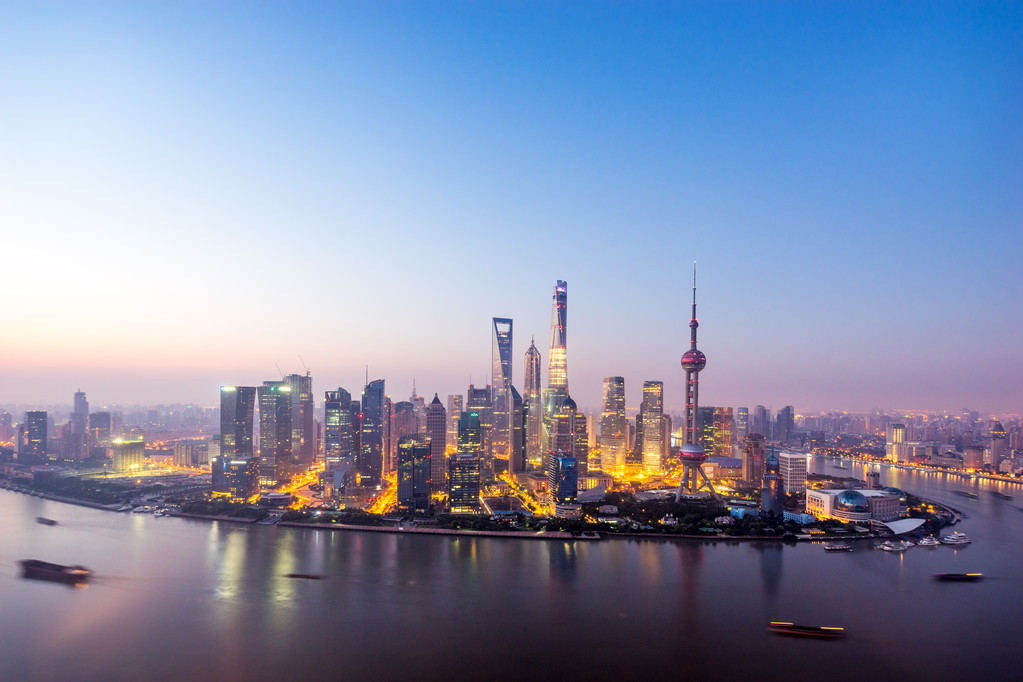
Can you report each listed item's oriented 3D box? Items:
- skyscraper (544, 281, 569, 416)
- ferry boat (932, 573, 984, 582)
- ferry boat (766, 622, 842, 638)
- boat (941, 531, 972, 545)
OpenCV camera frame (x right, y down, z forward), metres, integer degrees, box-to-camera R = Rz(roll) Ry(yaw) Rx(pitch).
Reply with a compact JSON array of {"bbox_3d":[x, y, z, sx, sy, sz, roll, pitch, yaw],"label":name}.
[{"bbox_3d":[166.770,94.500,1790.000,85.000,630.000,85.000,0,-7,0],"label":"skyscraper"},{"bbox_3d":[499.580,263.930,541.420,47.000,6.500,9.000,0,-7,1],"label":"ferry boat"},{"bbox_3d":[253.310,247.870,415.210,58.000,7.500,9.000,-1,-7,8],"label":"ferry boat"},{"bbox_3d":[625.610,278.140,681.320,38.500,12.500,9.000,0,-7,0],"label":"boat"}]

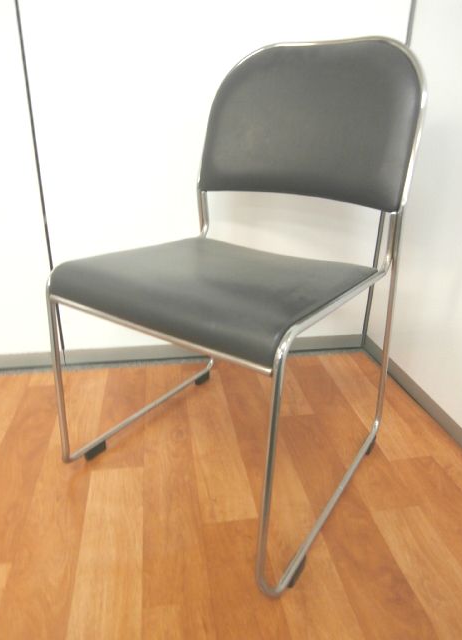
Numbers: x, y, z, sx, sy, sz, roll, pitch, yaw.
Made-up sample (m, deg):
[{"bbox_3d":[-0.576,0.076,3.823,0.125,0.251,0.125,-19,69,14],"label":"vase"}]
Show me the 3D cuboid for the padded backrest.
[{"bbox_3d":[0.151,-0.398,0.893,0.470,0.315,0.075,16,11,32],"label":"padded backrest"}]

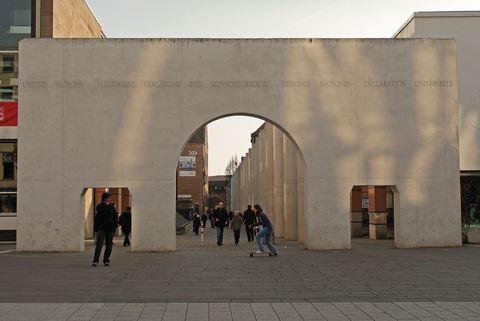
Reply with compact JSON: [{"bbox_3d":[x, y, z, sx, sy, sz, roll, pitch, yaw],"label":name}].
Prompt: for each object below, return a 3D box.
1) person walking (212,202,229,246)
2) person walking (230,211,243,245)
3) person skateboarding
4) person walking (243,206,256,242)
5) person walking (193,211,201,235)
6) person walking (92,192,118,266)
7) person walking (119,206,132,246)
[{"bbox_3d":[-0.793,2.633,26.600,0.640,1.810,0.520,0,-5,-3],"label":"person walking"},{"bbox_3d":[-0.142,3.089,29.400,0.540,1.580,0.460,0,-5,-3],"label":"person walking"},{"bbox_3d":[0.772,2.114,19.400,0.800,1.530,0.560,-1,-5,1],"label":"person skateboarding"},{"bbox_3d":[0.474,3.019,30.700,0.580,1.780,0.480,0,-5,-3],"label":"person walking"},{"bbox_3d":[-3.162,4.659,47.000,0.540,1.680,0.500,0,-5,-6],"label":"person walking"},{"bbox_3d":[-3.322,1.702,15.800,0.640,1.800,0.460,0,-5,-11],"label":"person walking"},{"bbox_3d":[-4.845,2.825,27.300,0.580,1.700,0.500,-1,-5,0],"label":"person walking"}]

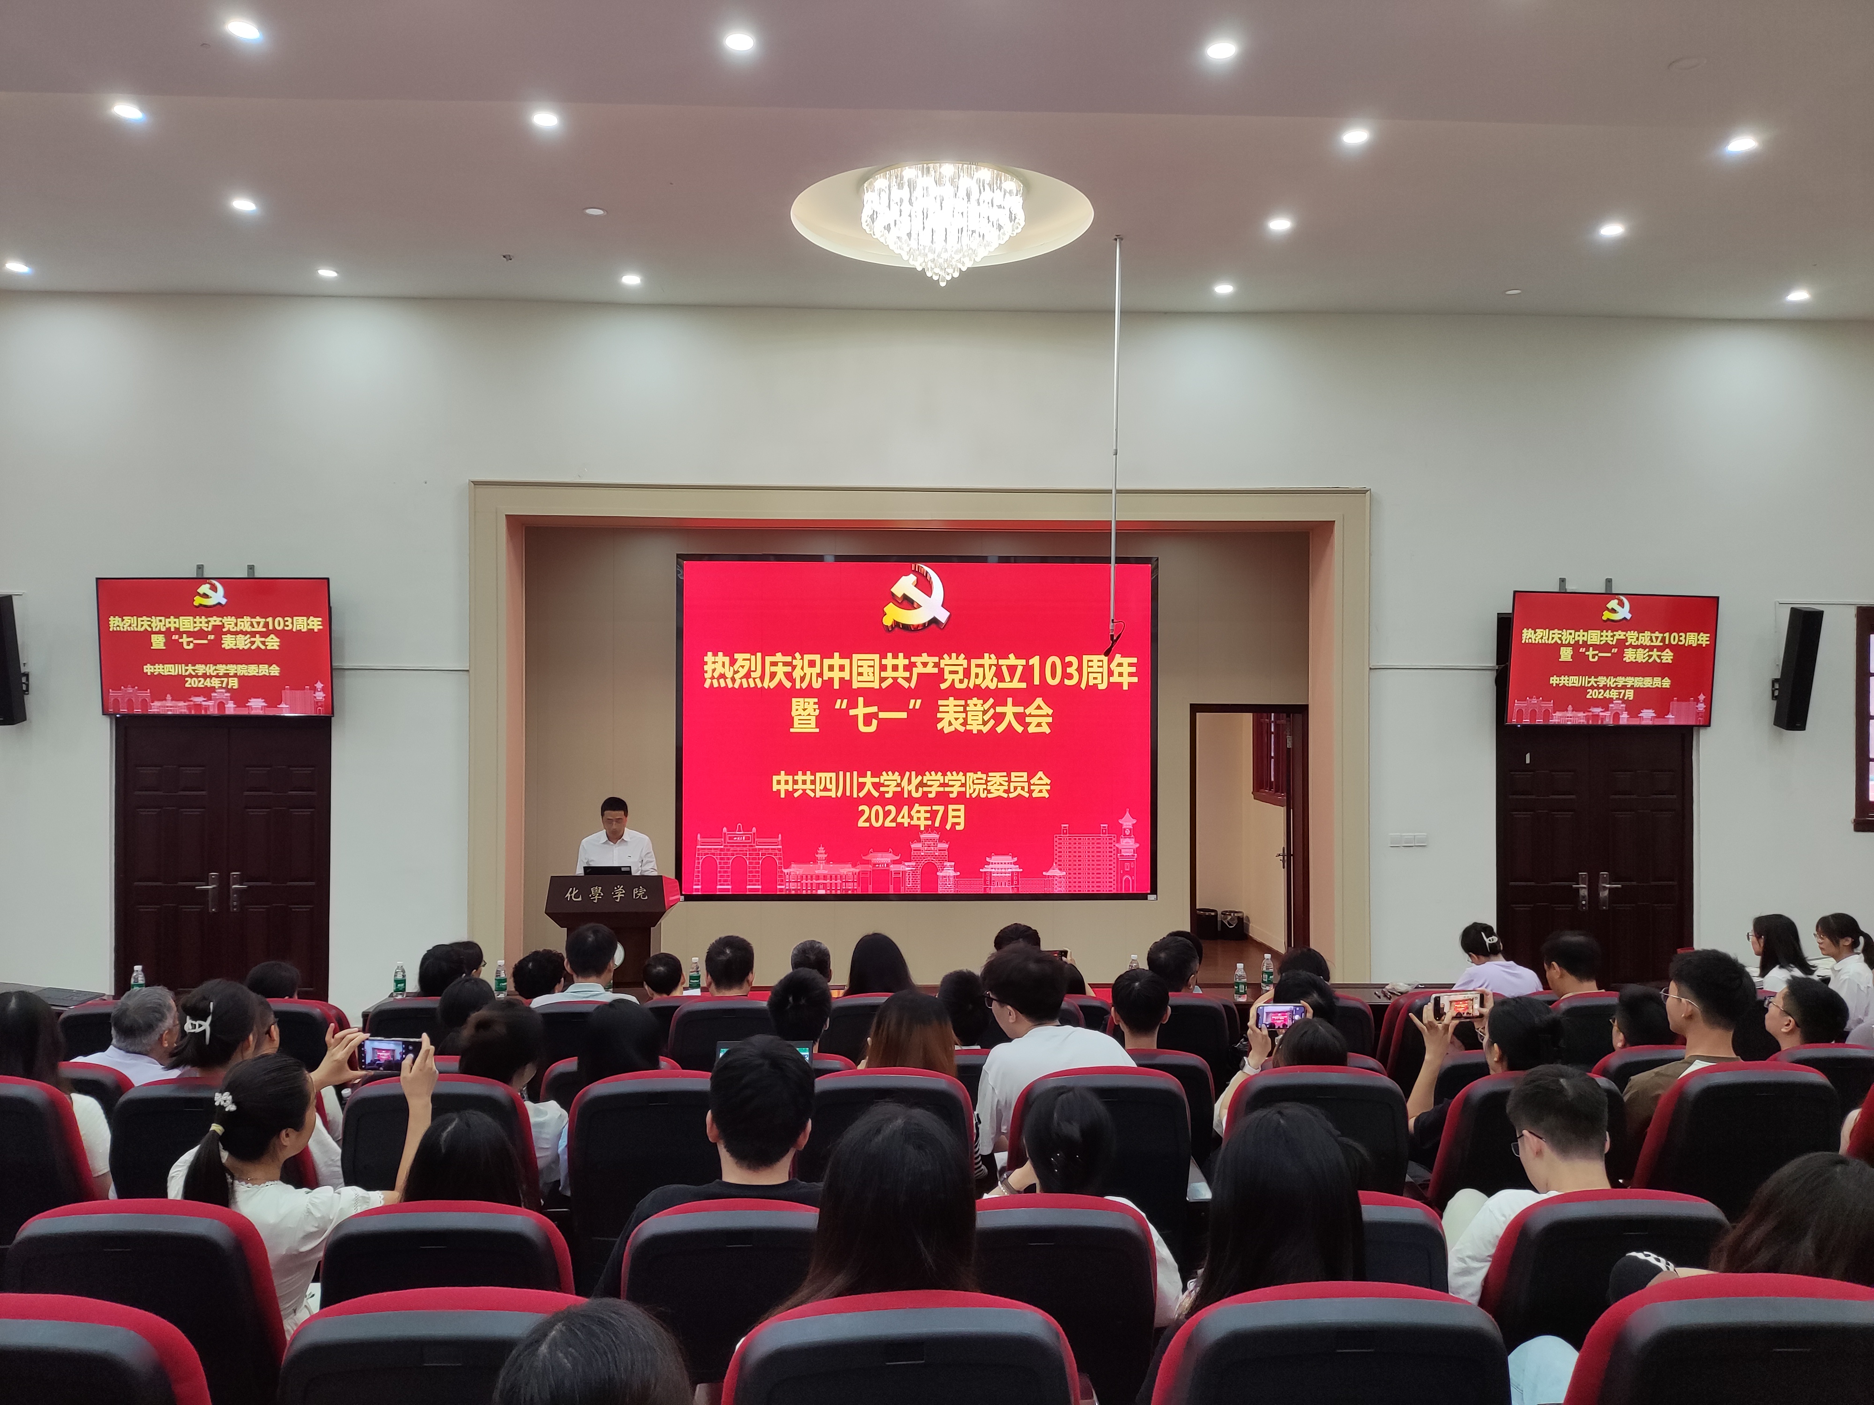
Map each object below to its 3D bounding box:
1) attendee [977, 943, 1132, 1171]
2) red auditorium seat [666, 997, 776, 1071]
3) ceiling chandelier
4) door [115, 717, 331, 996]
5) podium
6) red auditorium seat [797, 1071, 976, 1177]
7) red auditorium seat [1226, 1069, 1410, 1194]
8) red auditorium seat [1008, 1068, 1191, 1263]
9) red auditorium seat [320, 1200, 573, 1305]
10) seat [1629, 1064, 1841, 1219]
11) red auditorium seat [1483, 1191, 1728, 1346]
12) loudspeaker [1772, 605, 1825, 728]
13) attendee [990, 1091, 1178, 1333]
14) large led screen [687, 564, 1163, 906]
[{"bbox_3d":[0.360,1.280,3.860,0.520,1.250,0.740,0,-1,-14],"label":"attendee"},{"bbox_3d":[-0.781,1.603,5.324,0.550,1.000,0.680,0,-1,-2],"label":"red auditorium seat"},{"bbox_3d":[0.040,-2.610,7.580,0.910,0.550,0.910,0,-1,-2],"label":"ceiling chandelier"},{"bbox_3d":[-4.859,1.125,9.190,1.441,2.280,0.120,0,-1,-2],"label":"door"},{"bbox_3d":[-2.090,1.660,8.740,0.770,1.120,0.520,0,-1,-2],"label":"podium"},{"bbox_3d":[-0.147,1.432,3.712,0.550,1.000,0.680,0,-1,-2],"label":"red auditorium seat"},{"bbox_3d":[0.972,1.437,3.751,0.550,1.000,0.680,0,-1,-2],"label":"red auditorium seat"},{"bbox_3d":[0.405,1.409,3.676,0.530,0.970,0.640,0,-1,-2],"label":"red auditorium seat"},{"bbox_3d":[-0.925,1.411,2.770,0.530,0.970,0.640,0,-1,-2],"label":"red auditorium seat"},{"bbox_3d":[2.078,1.417,3.748,0.530,0.970,0.640,0,-1,-2],"label":"seat"},{"bbox_3d":[1.304,1.441,2.882,0.550,1.000,0.680,0,-1,-2],"label":"red auditorium seat"},{"bbox_3d":[5.979,-0.230,9.390,0.134,0.833,0.141,0,13,-1],"label":"loudspeaker"},{"bbox_3d":[0.312,1.387,2.947,0.470,1.160,0.720,0,-1,-2],"label":"attendee"},{"bbox_3d":[-0.125,0.178,9.580,3.410,2.450,0.100,0,-1,-2],"label":"large led screen"}]

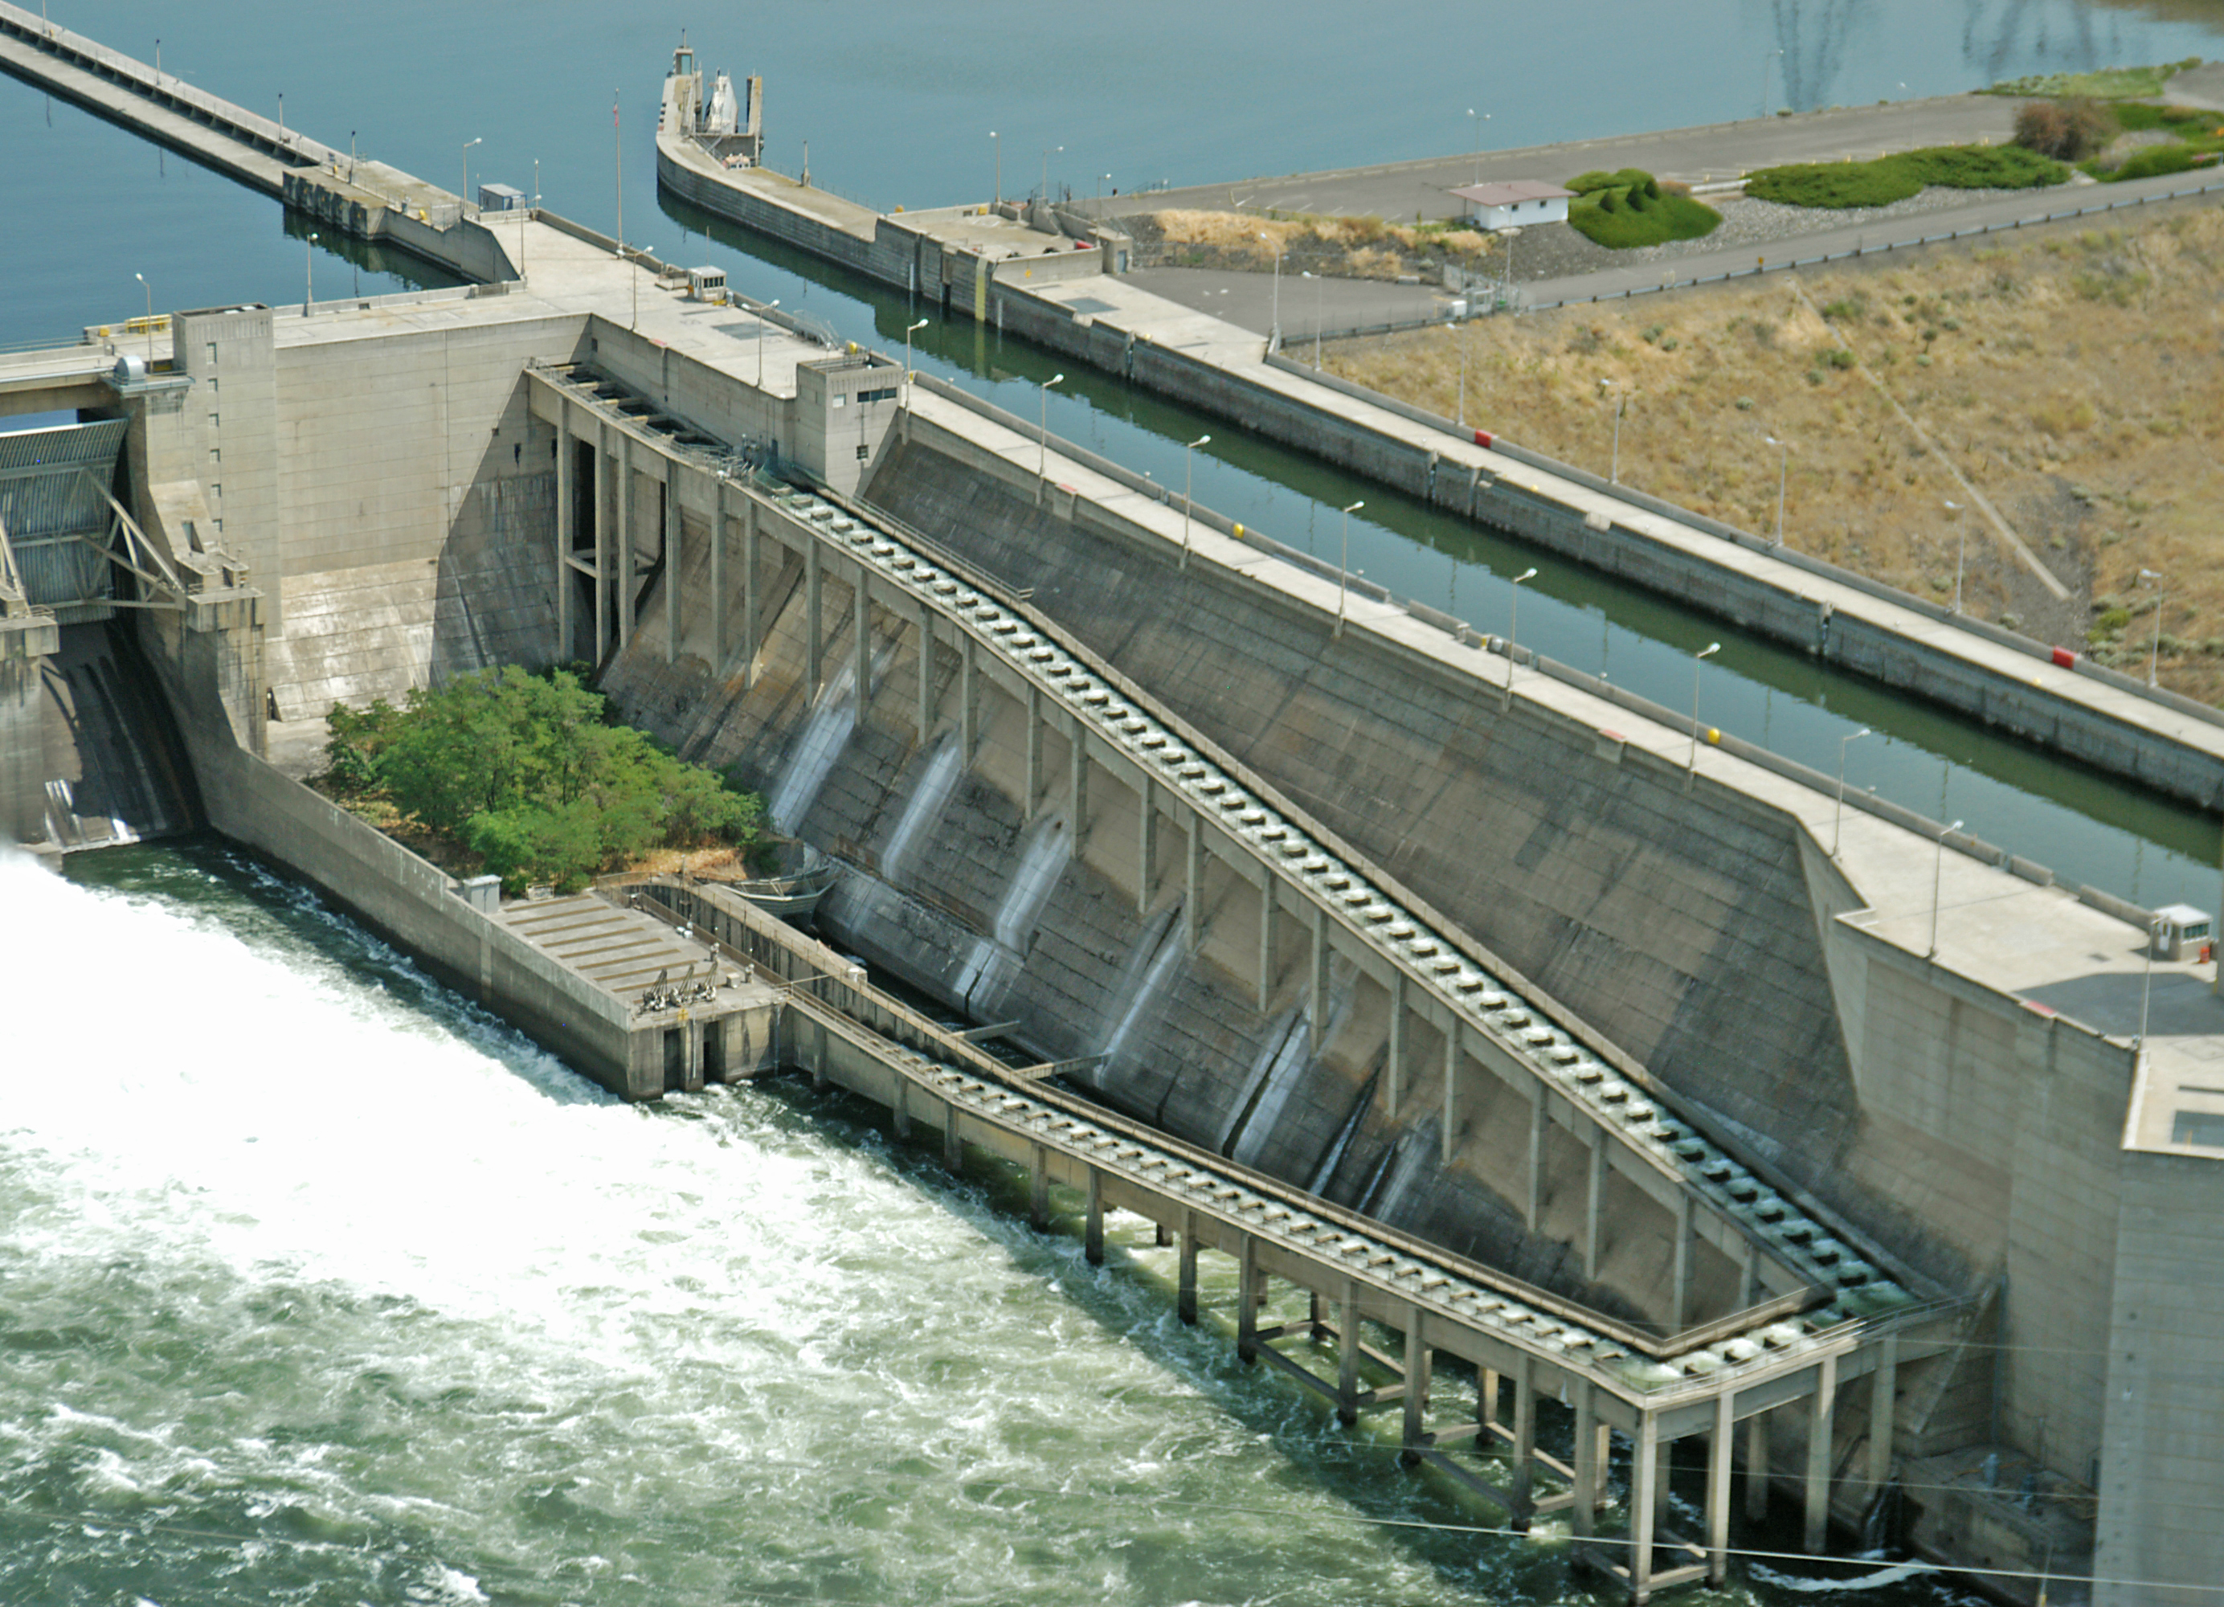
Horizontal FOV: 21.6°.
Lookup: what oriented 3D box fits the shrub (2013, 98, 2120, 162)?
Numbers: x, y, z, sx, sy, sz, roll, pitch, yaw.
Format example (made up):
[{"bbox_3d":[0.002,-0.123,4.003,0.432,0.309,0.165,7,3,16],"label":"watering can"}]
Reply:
[{"bbox_3d":[94.175,-66.310,575.722,9.800,5.000,7.800,4,18,9],"label":"shrub"}]

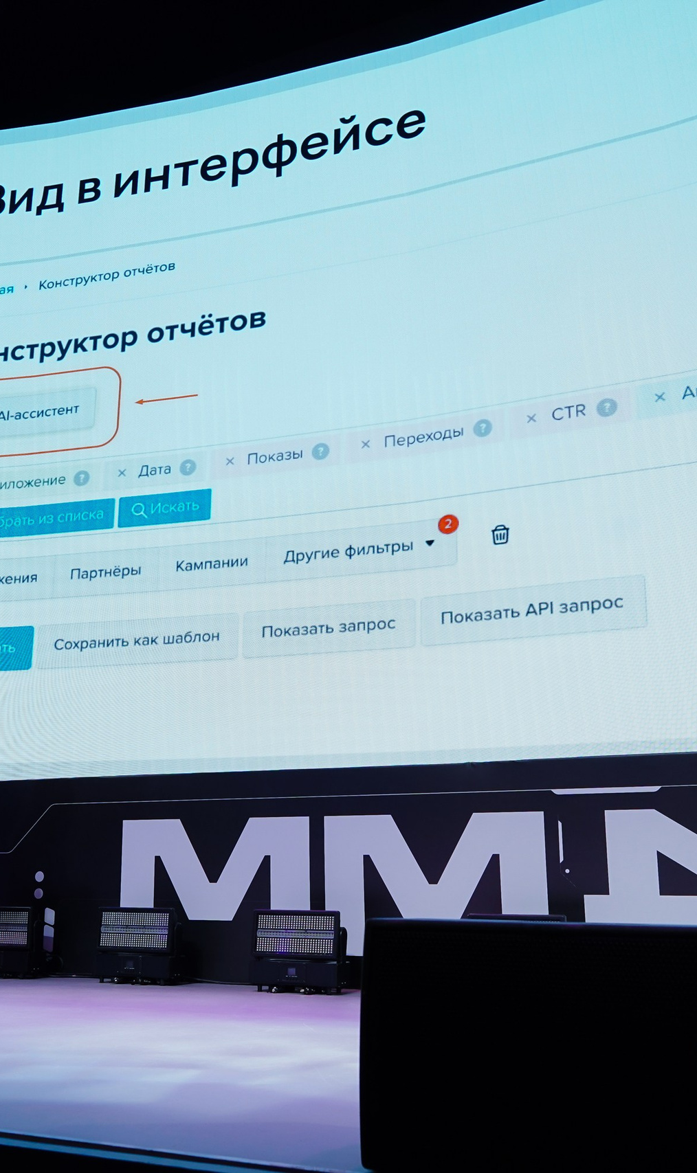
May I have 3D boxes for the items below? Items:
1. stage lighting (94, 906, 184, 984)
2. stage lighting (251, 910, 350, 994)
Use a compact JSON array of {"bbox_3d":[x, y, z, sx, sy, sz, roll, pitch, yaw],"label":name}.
[{"bbox_3d":[-0.930,1.621,5.307,0.402,0.320,0.180,-7,-14,25],"label":"stage lighting"},{"bbox_3d":[-0.189,1.530,4.937,0.402,0.320,0.180,-7,-14,25],"label":"stage lighting"}]

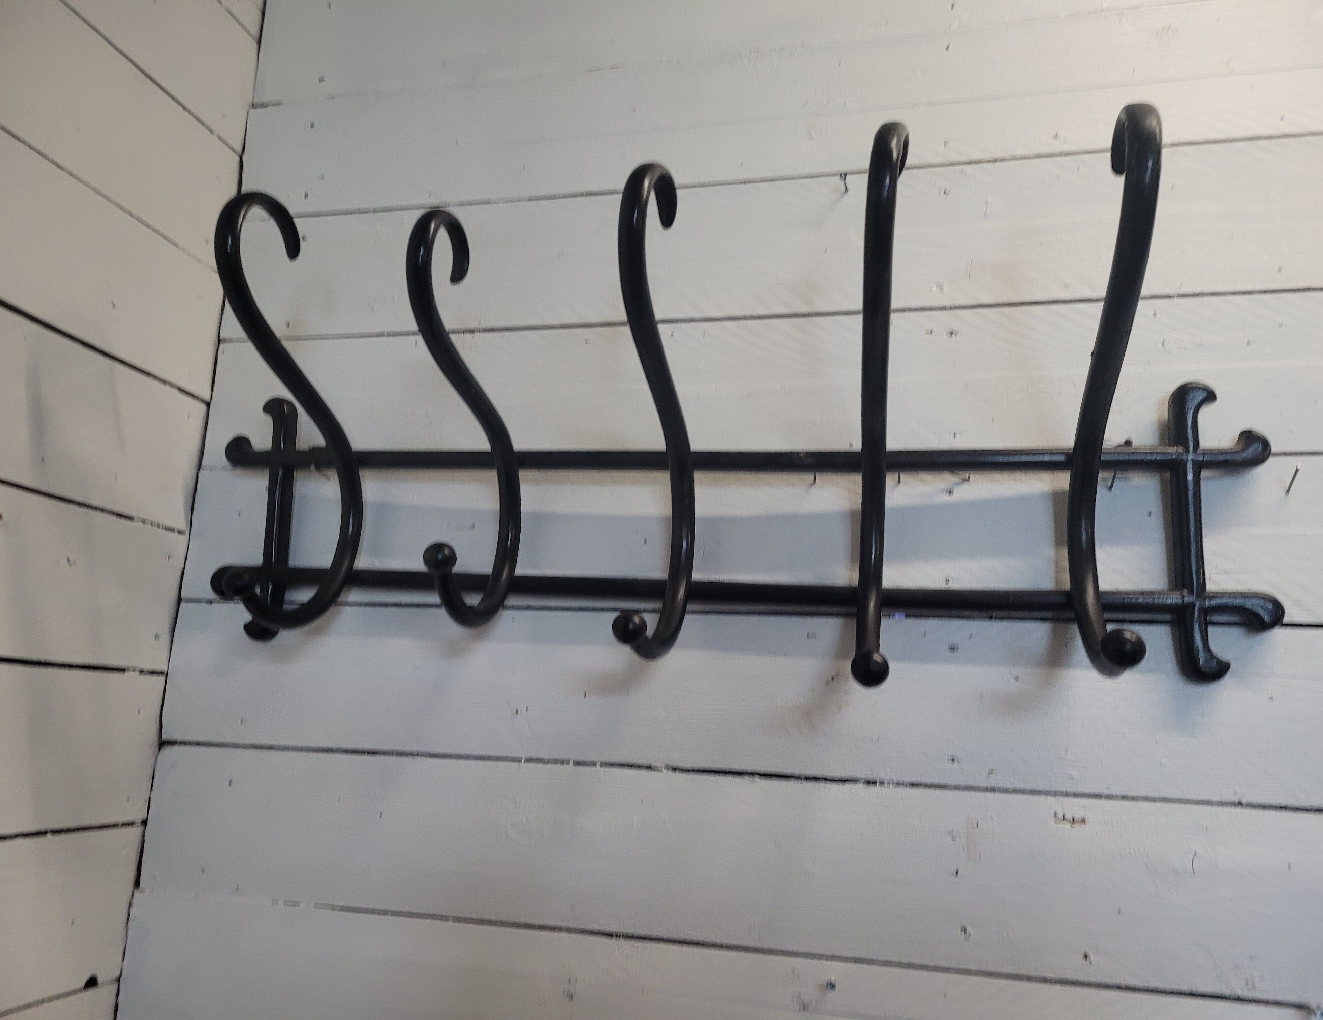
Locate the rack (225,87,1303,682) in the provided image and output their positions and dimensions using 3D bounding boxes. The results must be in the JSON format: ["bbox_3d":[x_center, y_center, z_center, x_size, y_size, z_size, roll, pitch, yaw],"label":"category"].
[{"bbox_3d":[-0.004,-0.071,0.893,1.038,0.429,0.276,0,-12,14],"label":"rack"}]

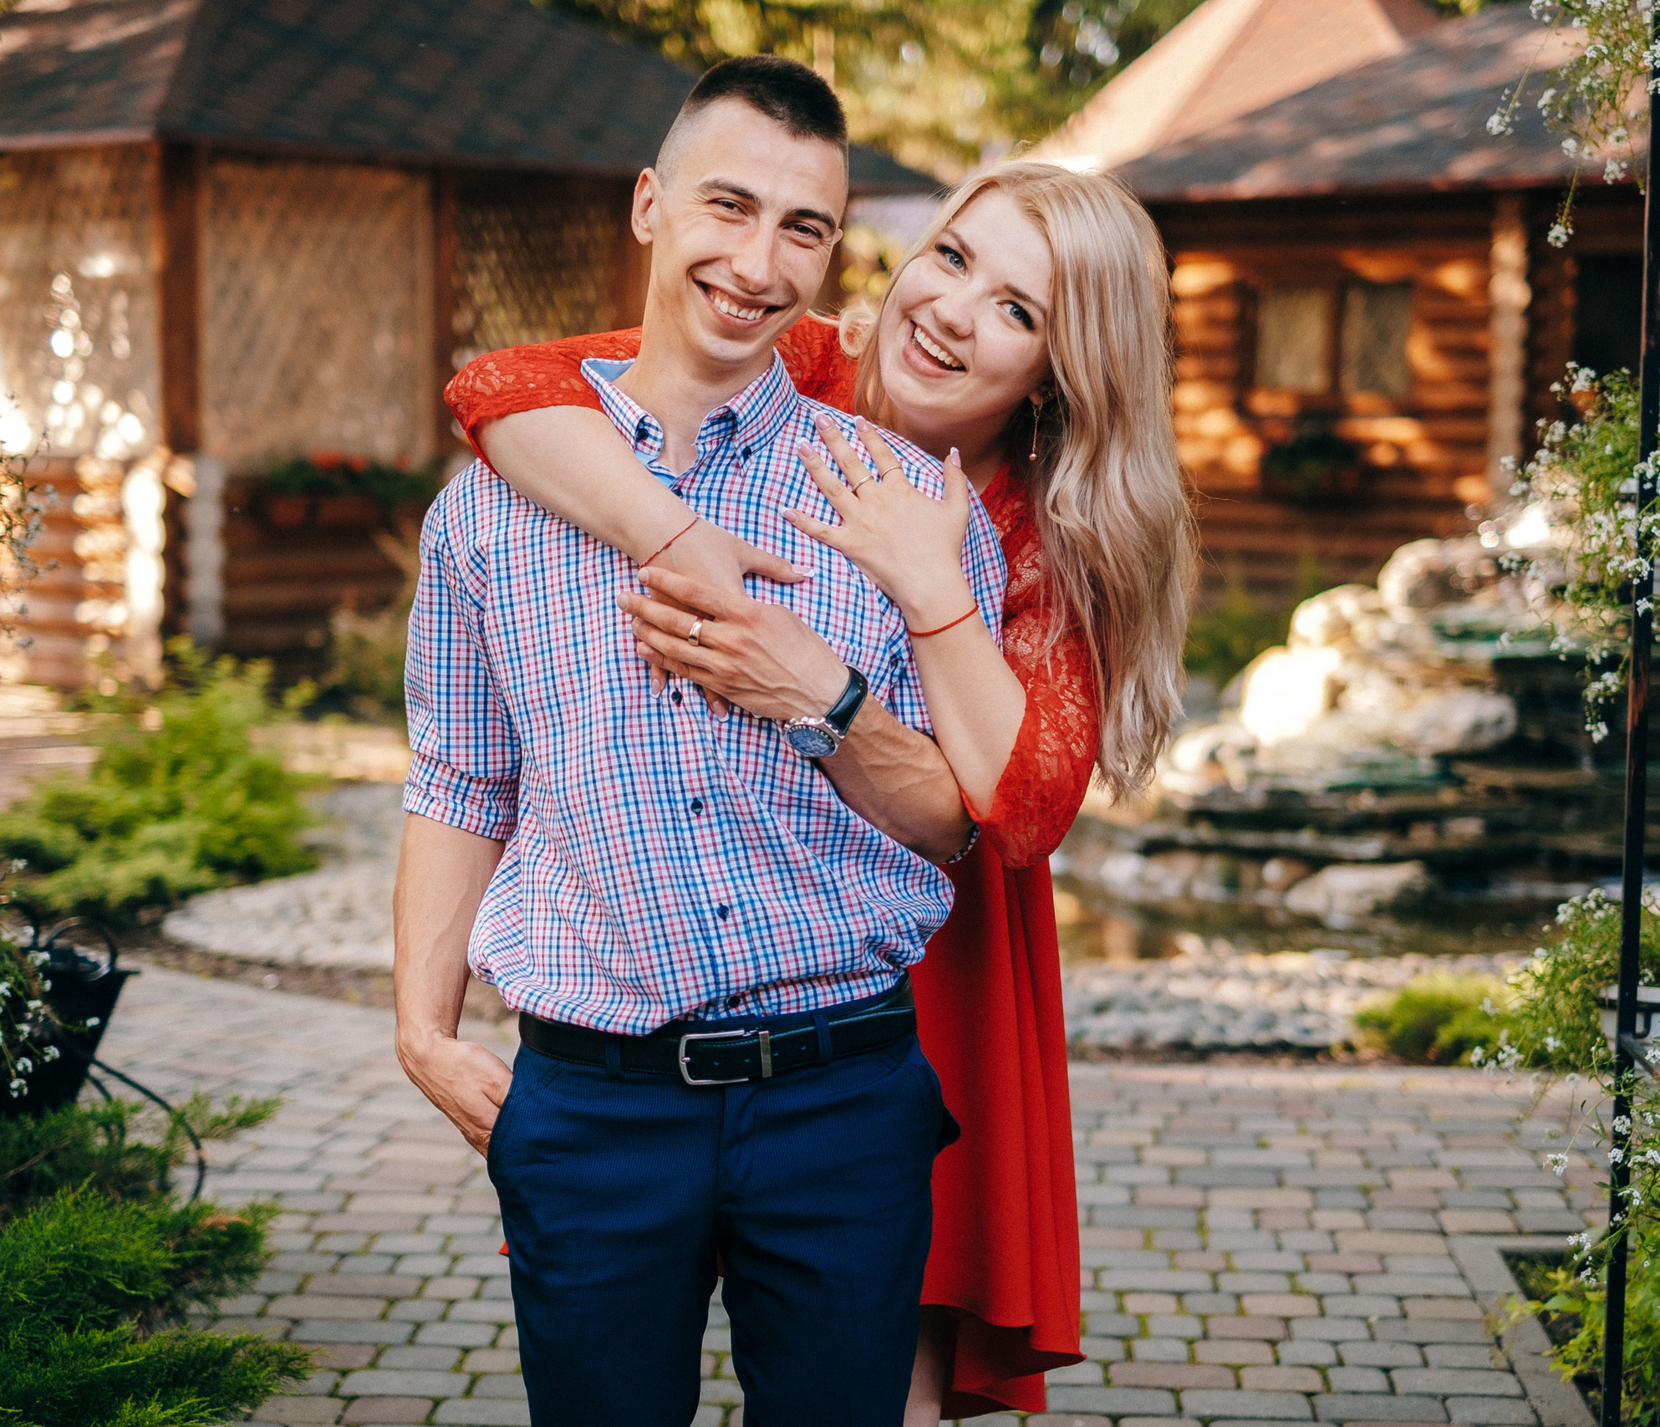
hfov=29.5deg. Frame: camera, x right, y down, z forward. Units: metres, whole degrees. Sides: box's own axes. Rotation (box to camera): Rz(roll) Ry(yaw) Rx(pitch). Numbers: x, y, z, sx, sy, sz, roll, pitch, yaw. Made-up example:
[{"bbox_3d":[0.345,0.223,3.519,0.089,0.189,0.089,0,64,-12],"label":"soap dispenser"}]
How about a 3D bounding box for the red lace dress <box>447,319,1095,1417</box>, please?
[{"bbox_3d":[-0.045,0.149,2.620,0.540,0.960,0.460,2,6,10],"label":"red lace dress"}]

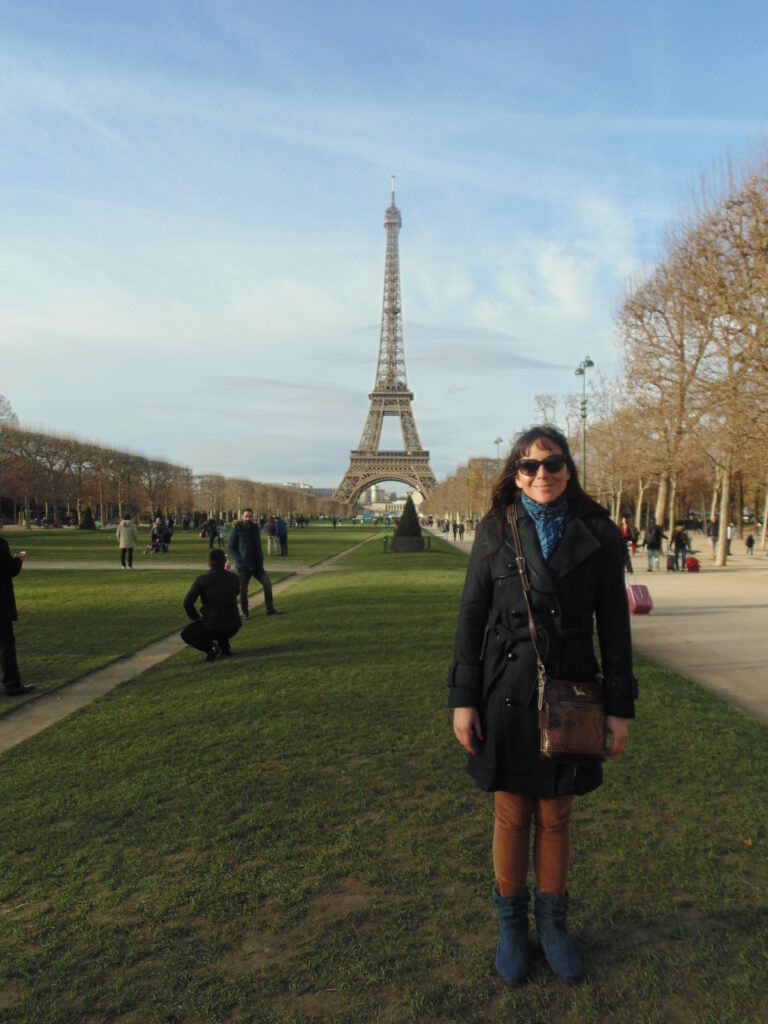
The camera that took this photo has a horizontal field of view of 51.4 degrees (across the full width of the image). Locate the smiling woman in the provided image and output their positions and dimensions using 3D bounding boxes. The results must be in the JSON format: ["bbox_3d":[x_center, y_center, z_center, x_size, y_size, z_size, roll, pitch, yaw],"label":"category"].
[{"bbox_3d":[0.485,0.578,2.460,0.580,1.694,0.400,0,-1,12],"label":"smiling woman"}]

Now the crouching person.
[{"bbox_3d":[-1.836,0.976,8.500,0.650,1.165,0.750,0,-1,-6],"label":"crouching person"}]

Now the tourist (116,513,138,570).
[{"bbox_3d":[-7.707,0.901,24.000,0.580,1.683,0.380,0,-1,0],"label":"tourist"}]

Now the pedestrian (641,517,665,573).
[{"bbox_3d":[8.537,1.030,25.300,0.720,1.742,0.500,0,-1,0],"label":"pedestrian"}]

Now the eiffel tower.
[{"bbox_3d":[7.800,-151.500,750.000,125.000,326.000,125.000,0,-1,2],"label":"eiffel tower"}]

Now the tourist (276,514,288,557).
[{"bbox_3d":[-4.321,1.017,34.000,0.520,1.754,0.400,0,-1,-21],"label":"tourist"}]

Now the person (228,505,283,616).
[{"bbox_3d":[-2.058,0.810,12.500,0.780,1.714,0.520,1,-1,-24],"label":"person"}]

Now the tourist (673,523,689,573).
[{"bbox_3d":[9.392,1.125,25.300,0.520,1.552,0.400,0,-1,3],"label":"tourist"}]

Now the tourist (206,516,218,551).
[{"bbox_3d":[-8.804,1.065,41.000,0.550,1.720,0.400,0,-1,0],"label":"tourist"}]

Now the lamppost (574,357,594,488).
[{"bbox_3d":[11.547,-3.427,46.000,1.100,11.058,0.600,0,-1,0],"label":"lamppost"}]

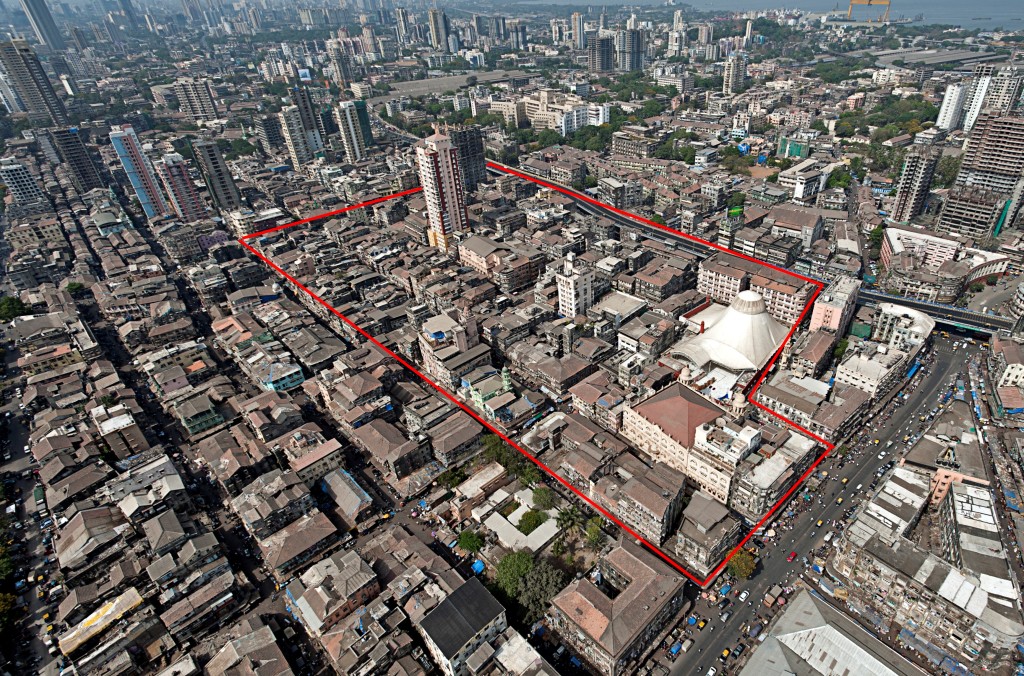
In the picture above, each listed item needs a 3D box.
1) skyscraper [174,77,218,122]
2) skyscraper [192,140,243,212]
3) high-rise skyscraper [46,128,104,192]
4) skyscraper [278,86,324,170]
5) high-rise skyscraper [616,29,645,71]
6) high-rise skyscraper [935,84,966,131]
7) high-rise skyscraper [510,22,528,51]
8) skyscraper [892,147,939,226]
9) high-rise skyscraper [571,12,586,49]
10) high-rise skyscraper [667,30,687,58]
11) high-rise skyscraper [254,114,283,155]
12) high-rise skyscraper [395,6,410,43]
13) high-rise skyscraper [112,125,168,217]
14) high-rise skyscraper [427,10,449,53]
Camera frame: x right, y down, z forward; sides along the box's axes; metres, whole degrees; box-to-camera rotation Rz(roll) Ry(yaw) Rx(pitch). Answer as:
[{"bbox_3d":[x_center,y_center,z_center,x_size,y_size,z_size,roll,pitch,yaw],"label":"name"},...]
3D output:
[{"bbox_3d":[-393.300,-296.100,601.000,34.000,50.000,17.000,-17,39,-19],"label":"skyscraper"},{"bbox_3d":[-233.280,-127.690,382.170,13.100,51.700,26.200,-28,43,-29],"label":"skyscraper"},{"bbox_3d":[-383.870,-156.340,429.240,20.300,55.300,18.100,27,46,35],"label":"high-rise skyscraper"},{"bbox_3d":[-201.700,-199.800,462.000,26.000,65.000,32.000,-22,41,-25],"label":"skyscraper"},{"bbox_3d":[208.300,-500.300,840.400,31.000,66.000,30.000,-20,40,-23],"label":"high-rise skyscraper"},{"bbox_3d":[458.500,-240.500,503.000,12.500,45.000,13.000,-14,38,-15],"label":"high-rise skyscraper"},{"bbox_3d":[17.670,-775.660,1240.330,30.900,58.100,26.200,-31,45,-33],"label":"high-rise skyscraper"},{"bbox_3d":[277.600,-103.100,332.500,18.000,50.000,12.500,-24,41,-27],"label":"skyscraper"},{"bbox_3d":[160.190,-745.030,1172.600,16.900,76.500,23.100,-31,45,-33],"label":"high-rise skyscraper"},{"bbox_3d":[340.500,-604.350,992.770,19.600,46.900,23.500,-31,45,-33],"label":"high-rise skyscraper"},{"bbox_3d":[-257.560,-218.890,519.340,18.700,38.400,19.800,28,46,35],"label":"high-rise skyscraper"},{"bbox_3d":[-285.500,-809.500,1257.000,19.000,88.000,20.000,24,44,32],"label":"high-rise skyscraper"},{"bbox_3d":[-274.400,-120.700,358.000,15.000,69.000,15.000,-15,38,-17],"label":"high-rise skyscraper"},{"bbox_3d":[-174.300,-729.300,1143.500,37.000,90.000,28.000,-18,39,-21],"label":"high-rise skyscraper"}]

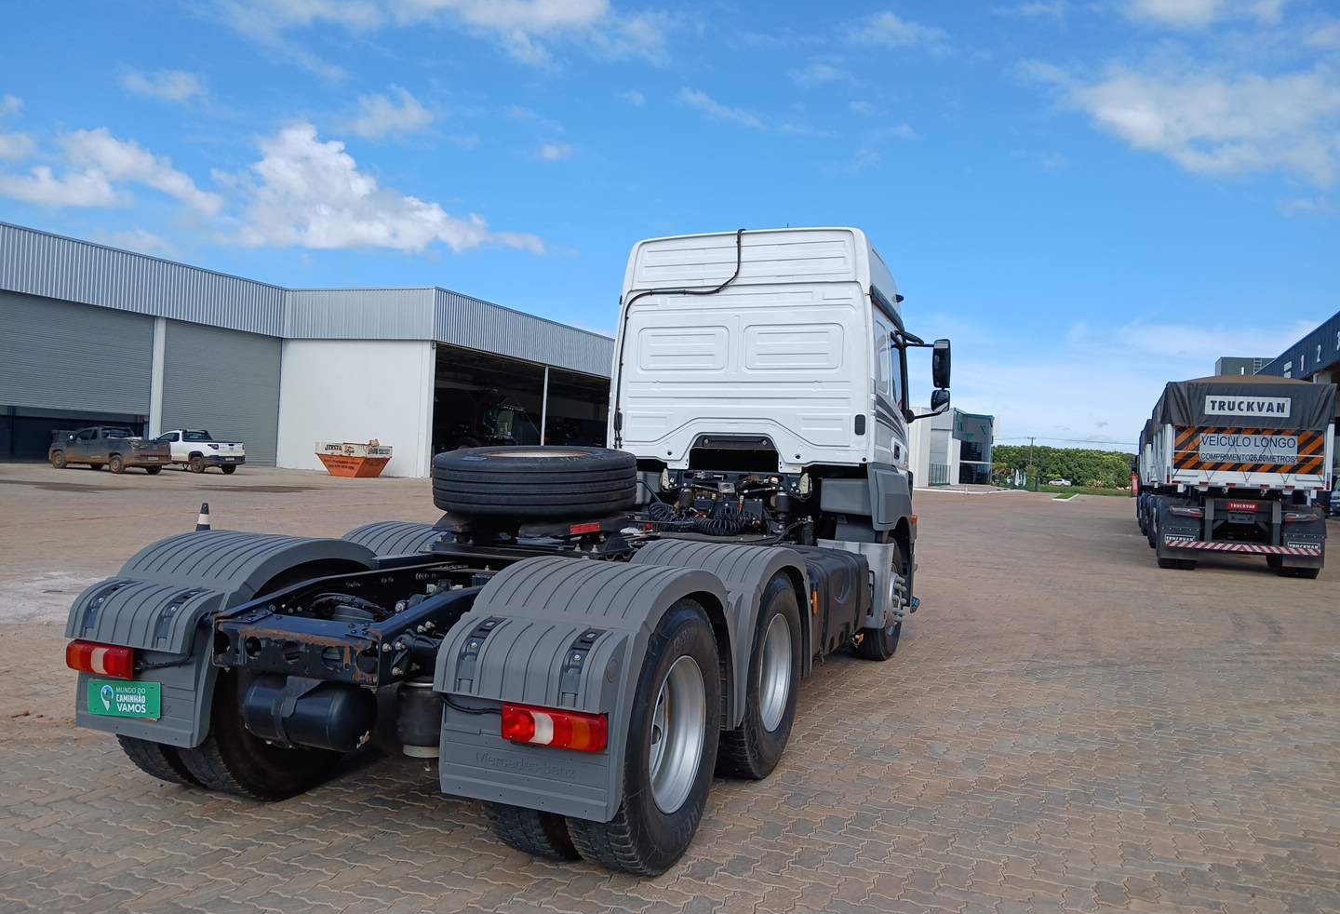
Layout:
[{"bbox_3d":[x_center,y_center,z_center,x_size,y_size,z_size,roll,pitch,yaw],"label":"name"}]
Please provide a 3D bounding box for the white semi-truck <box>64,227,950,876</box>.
[{"bbox_3d":[-0.014,-0.157,6.887,2.680,3.520,6.940,2,0,22],"label":"white semi-truck"}]

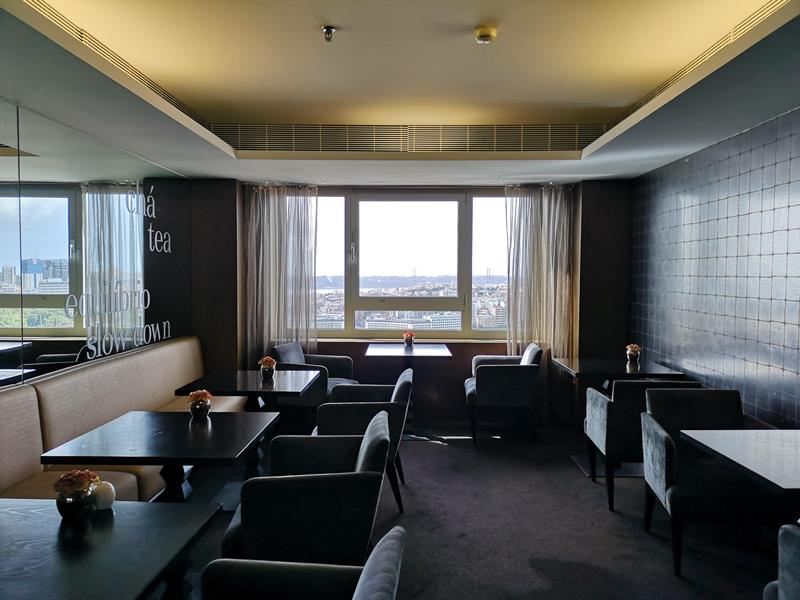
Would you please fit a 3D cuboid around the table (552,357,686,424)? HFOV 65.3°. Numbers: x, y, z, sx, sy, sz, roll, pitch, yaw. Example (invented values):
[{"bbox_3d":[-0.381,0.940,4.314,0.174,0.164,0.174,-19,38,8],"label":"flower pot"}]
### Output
[{"bbox_3d":[1.572,0.858,4.606,0.738,0.748,0.747,0,3,1],"label":"table"}]

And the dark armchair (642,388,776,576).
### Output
[{"bbox_3d":[1.605,0.908,3.203,0.590,0.785,0.640,0,3,1],"label":"dark armchair"}]

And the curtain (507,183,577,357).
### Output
[{"bbox_3d":[1.250,0.079,5.572,0.643,2.213,0.129,0,3,1],"label":"curtain"}]

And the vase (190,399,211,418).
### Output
[{"bbox_3d":[-0.951,0.503,2.933,0.096,0.083,0.096,0,3,1],"label":"vase"}]

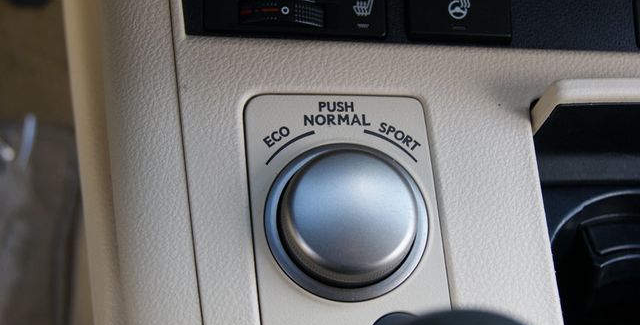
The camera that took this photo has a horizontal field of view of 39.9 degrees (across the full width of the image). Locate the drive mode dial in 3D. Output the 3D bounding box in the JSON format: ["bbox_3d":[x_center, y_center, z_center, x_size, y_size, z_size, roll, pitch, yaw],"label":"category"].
[{"bbox_3d":[0.009,0.013,0.242,0.047,0.017,0.047,-2,70,-9],"label":"drive mode dial"}]

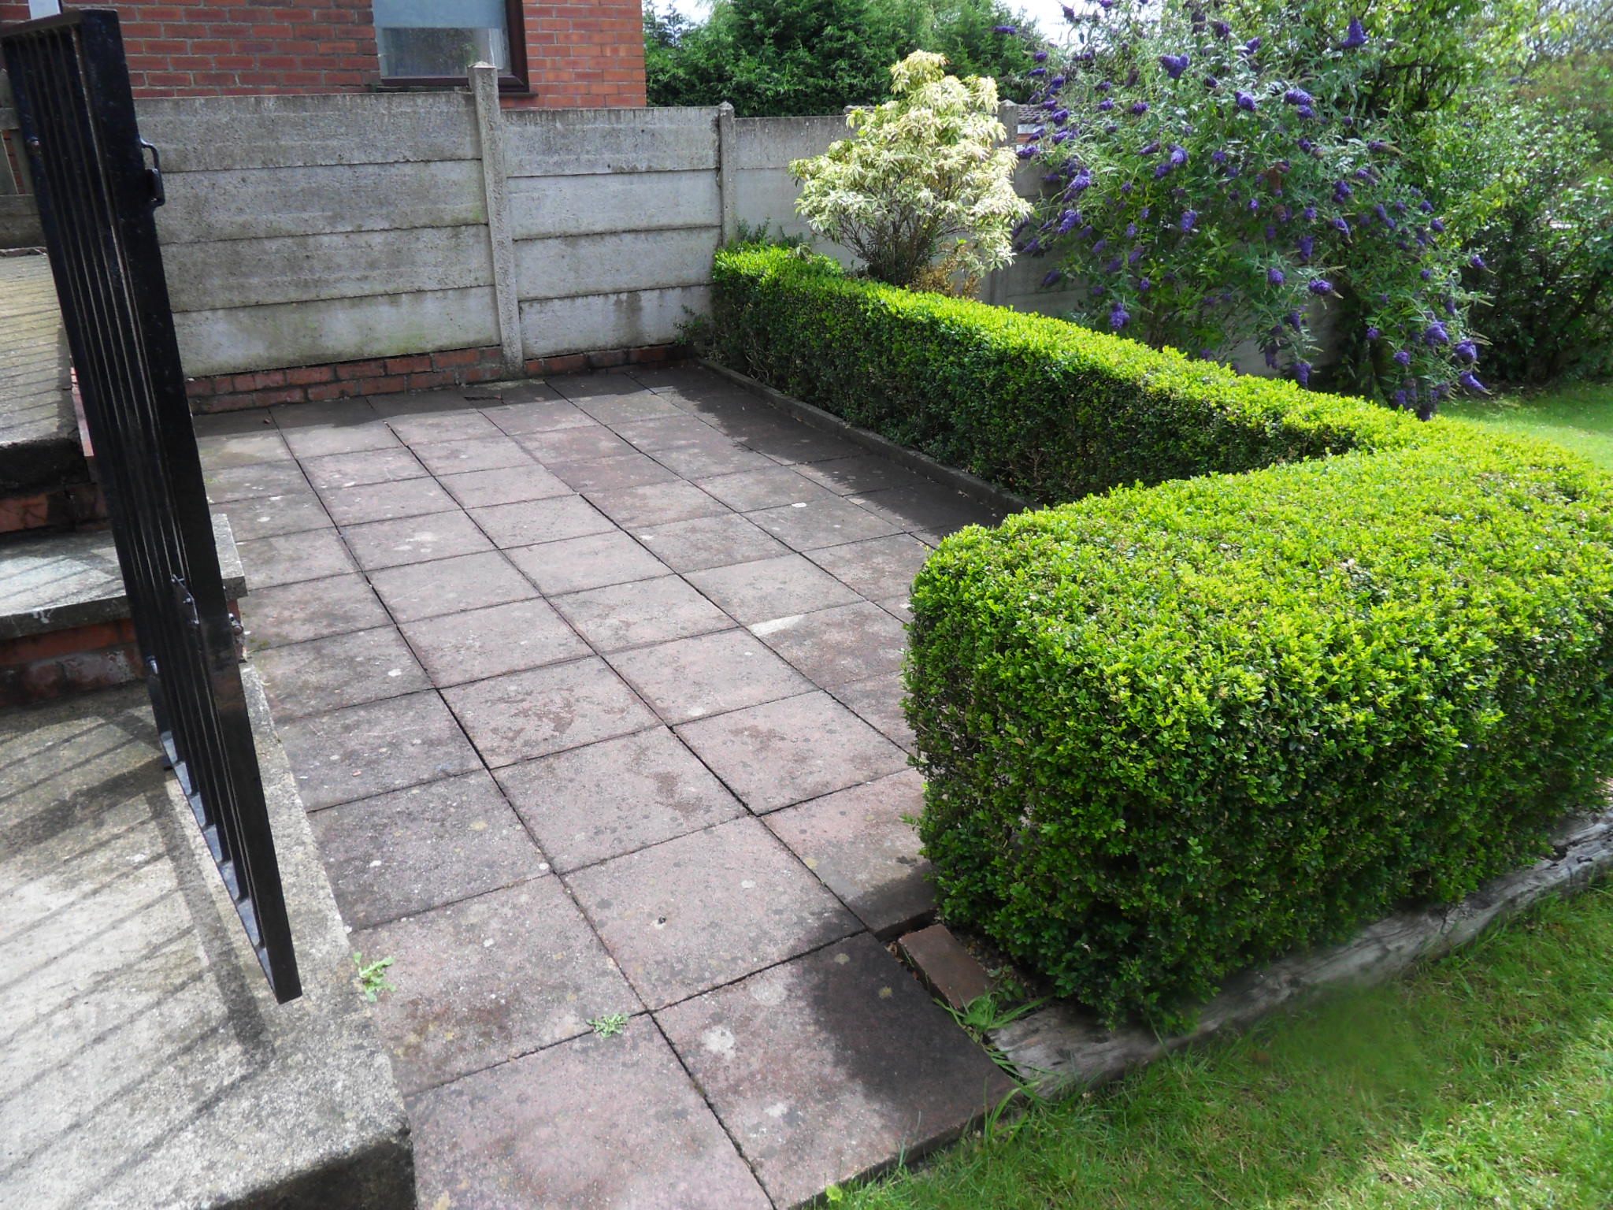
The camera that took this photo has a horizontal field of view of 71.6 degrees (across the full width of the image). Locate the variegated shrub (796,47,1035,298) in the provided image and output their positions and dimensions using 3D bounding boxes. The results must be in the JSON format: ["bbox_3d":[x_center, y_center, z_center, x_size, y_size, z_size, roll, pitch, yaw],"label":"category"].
[{"bbox_3d":[0.566,-2.093,6.090,1.320,1.680,1.250,0,23,0],"label":"variegated shrub"}]

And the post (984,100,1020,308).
[{"bbox_3d":[1.222,-2.298,6.928,0.120,1.500,0.120,-11,26,-25],"label":"post"}]

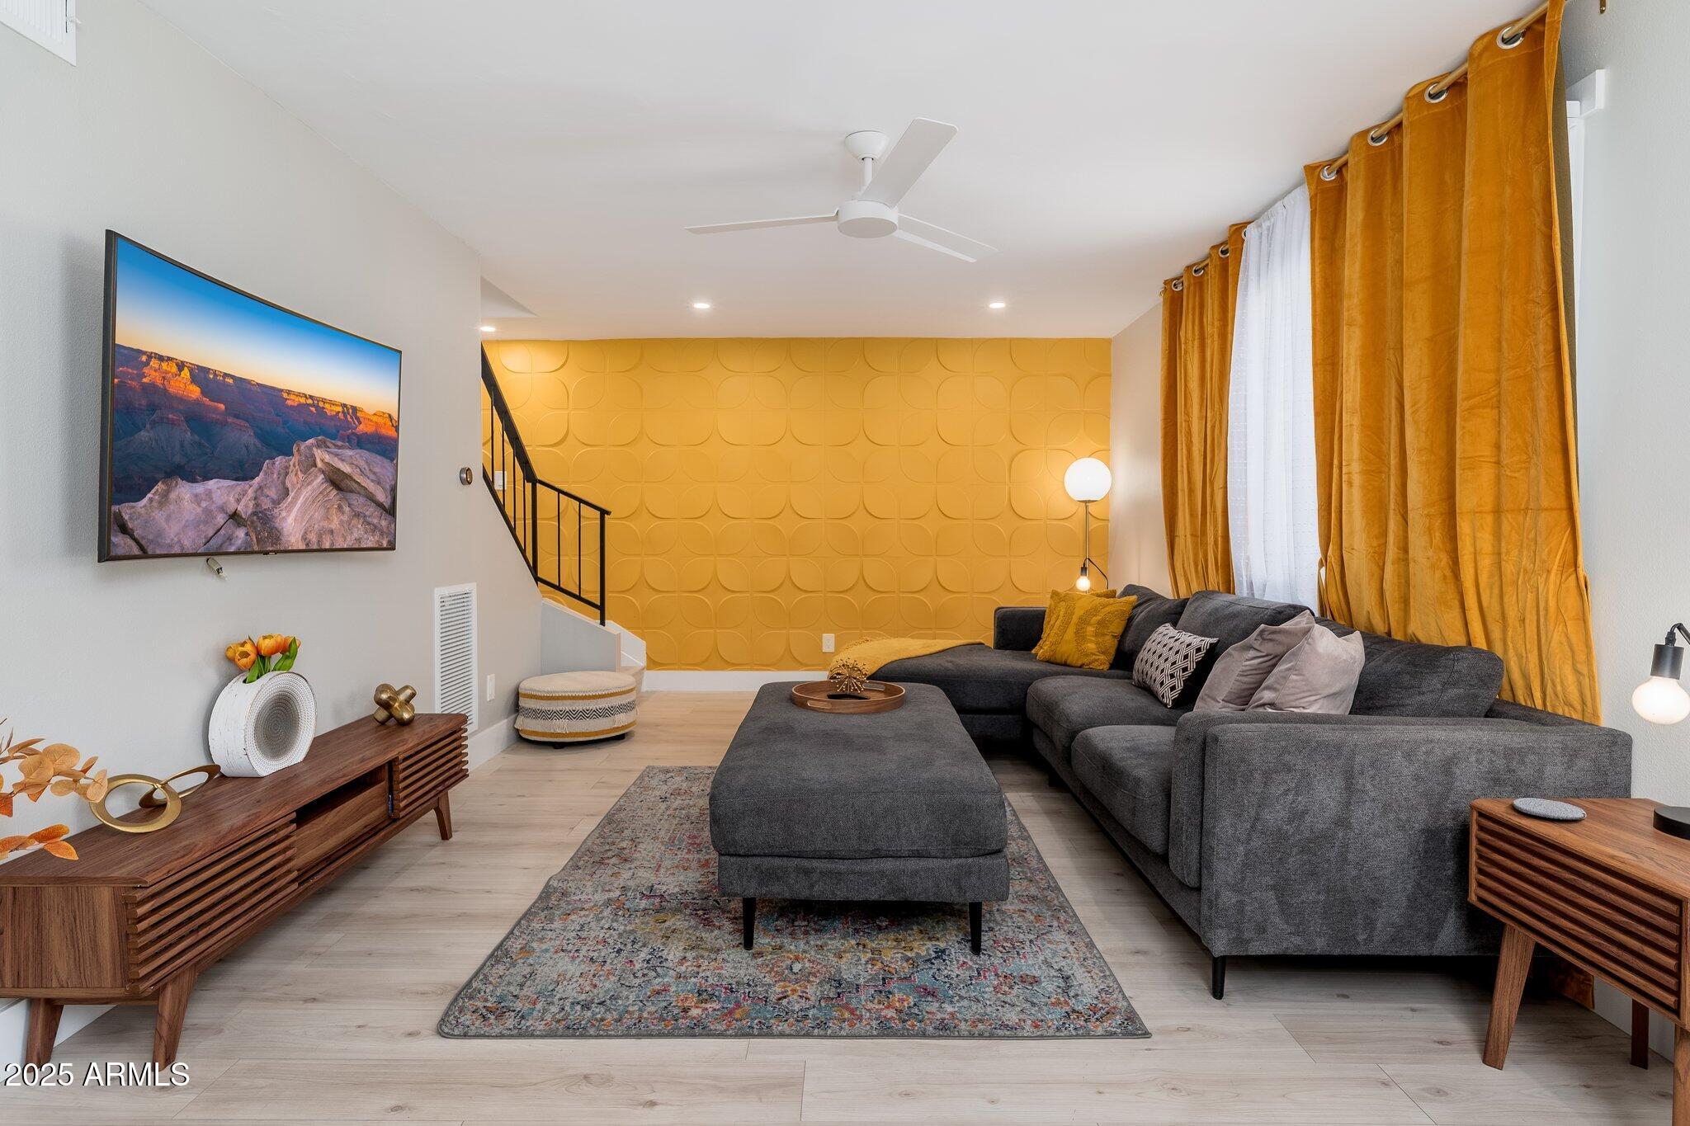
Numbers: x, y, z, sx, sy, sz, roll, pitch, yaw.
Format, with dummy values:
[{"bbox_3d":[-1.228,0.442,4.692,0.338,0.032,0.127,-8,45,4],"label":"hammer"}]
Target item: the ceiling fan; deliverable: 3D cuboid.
[{"bbox_3d":[0.032,-1.254,2.747,1.180,0.300,1.170,0,3,0],"label":"ceiling fan"}]

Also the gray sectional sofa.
[{"bbox_3d":[0.874,0.576,3.433,1.850,0.845,2.930,0,3,0],"label":"gray sectional sofa"}]

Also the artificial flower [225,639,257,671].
[{"bbox_3d":[-1.632,0.248,2.286,0.080,0.088,0.080,0,3,0],"label":"artificial flower"}]

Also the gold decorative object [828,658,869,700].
[{"bbox_3d":[0.016,0.466,3.424,0.165,0.155,0.165,0,3,0],"label":"gold decorative object"}]

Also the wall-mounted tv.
[{"bbox_3d":[-1.642,-0.380,2.418,0.090,0.705,1.230,3,3,0],"label":"wall-mounted tv"}]

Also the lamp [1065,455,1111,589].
[{"bbox_3d":[1.535,0.122,5.368,0.310,1.579,0.310,0,3,0],"label":"lamp"}]

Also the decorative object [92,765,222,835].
[{"bbox_3d":[-1.625,0.558,2.079,0.220,0.100,0.360,0,3,0],"label":"decorative object"}]

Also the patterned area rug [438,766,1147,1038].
[{"bbox_3d":[-0.126,1.014,2.954,1.600,0.012,2.120,0,3,0],"label":"patterned area rug"}]

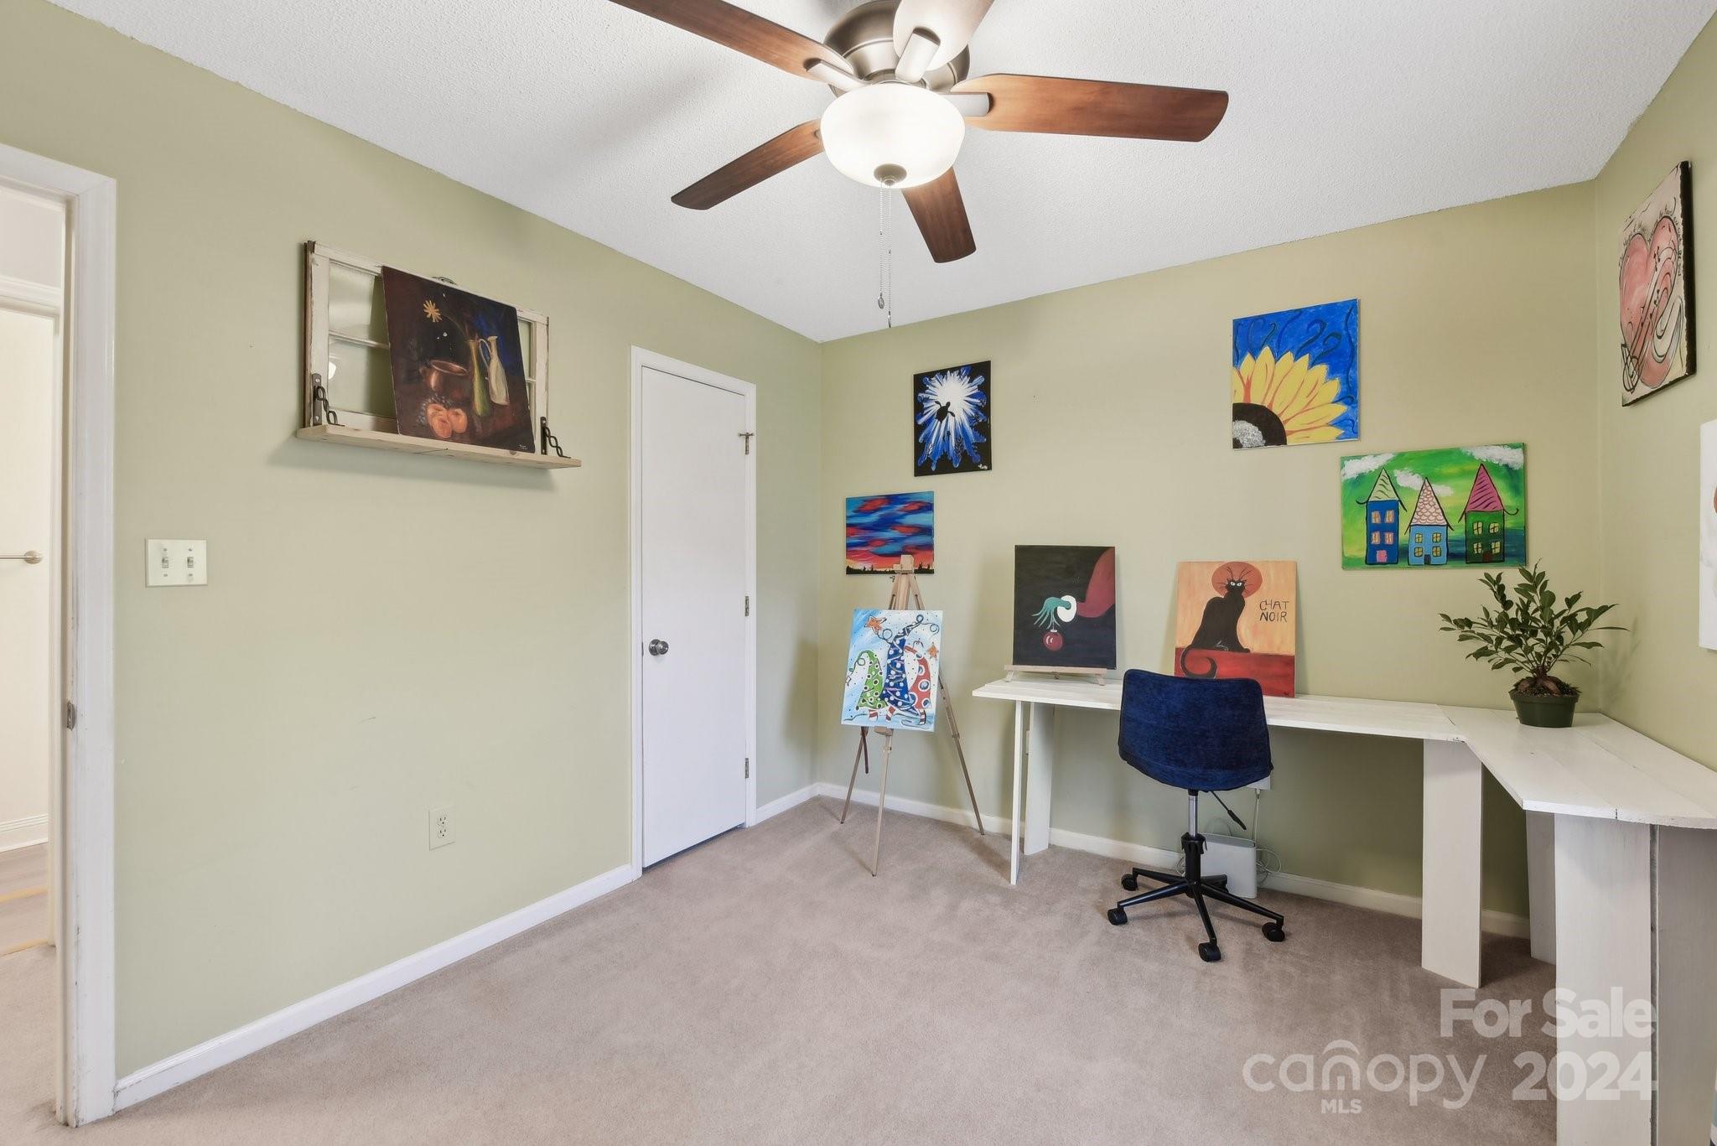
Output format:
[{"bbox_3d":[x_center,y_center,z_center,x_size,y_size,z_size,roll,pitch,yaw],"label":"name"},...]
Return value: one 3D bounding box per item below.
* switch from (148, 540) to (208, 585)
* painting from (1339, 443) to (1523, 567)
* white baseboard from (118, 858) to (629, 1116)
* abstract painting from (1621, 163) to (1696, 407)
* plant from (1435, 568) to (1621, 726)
[{"bbox_3d":[-1.611,-0.023,1.694,0.010,0.113,0.113,0,0,33],"label":"switch"},{"bbox_3d":[1.958,-0.216,2.457,0.500,0.406,0.020,0,0,33],"label":"painting"},{"bbox_3d":[-1.274,1.178,2.205,0.014,0.070,1.436,0,0,33],"label":"white baseboard"},{"bbox_3d":[2.030,-0.708,1.824,0.021,0.502,0.408,0,0,33],"label":"abstract painting"},{"bbox_3d":[1.938,0.195,2.062,0.380,0.475,0.350,0,0,33],"label":"plant"}]

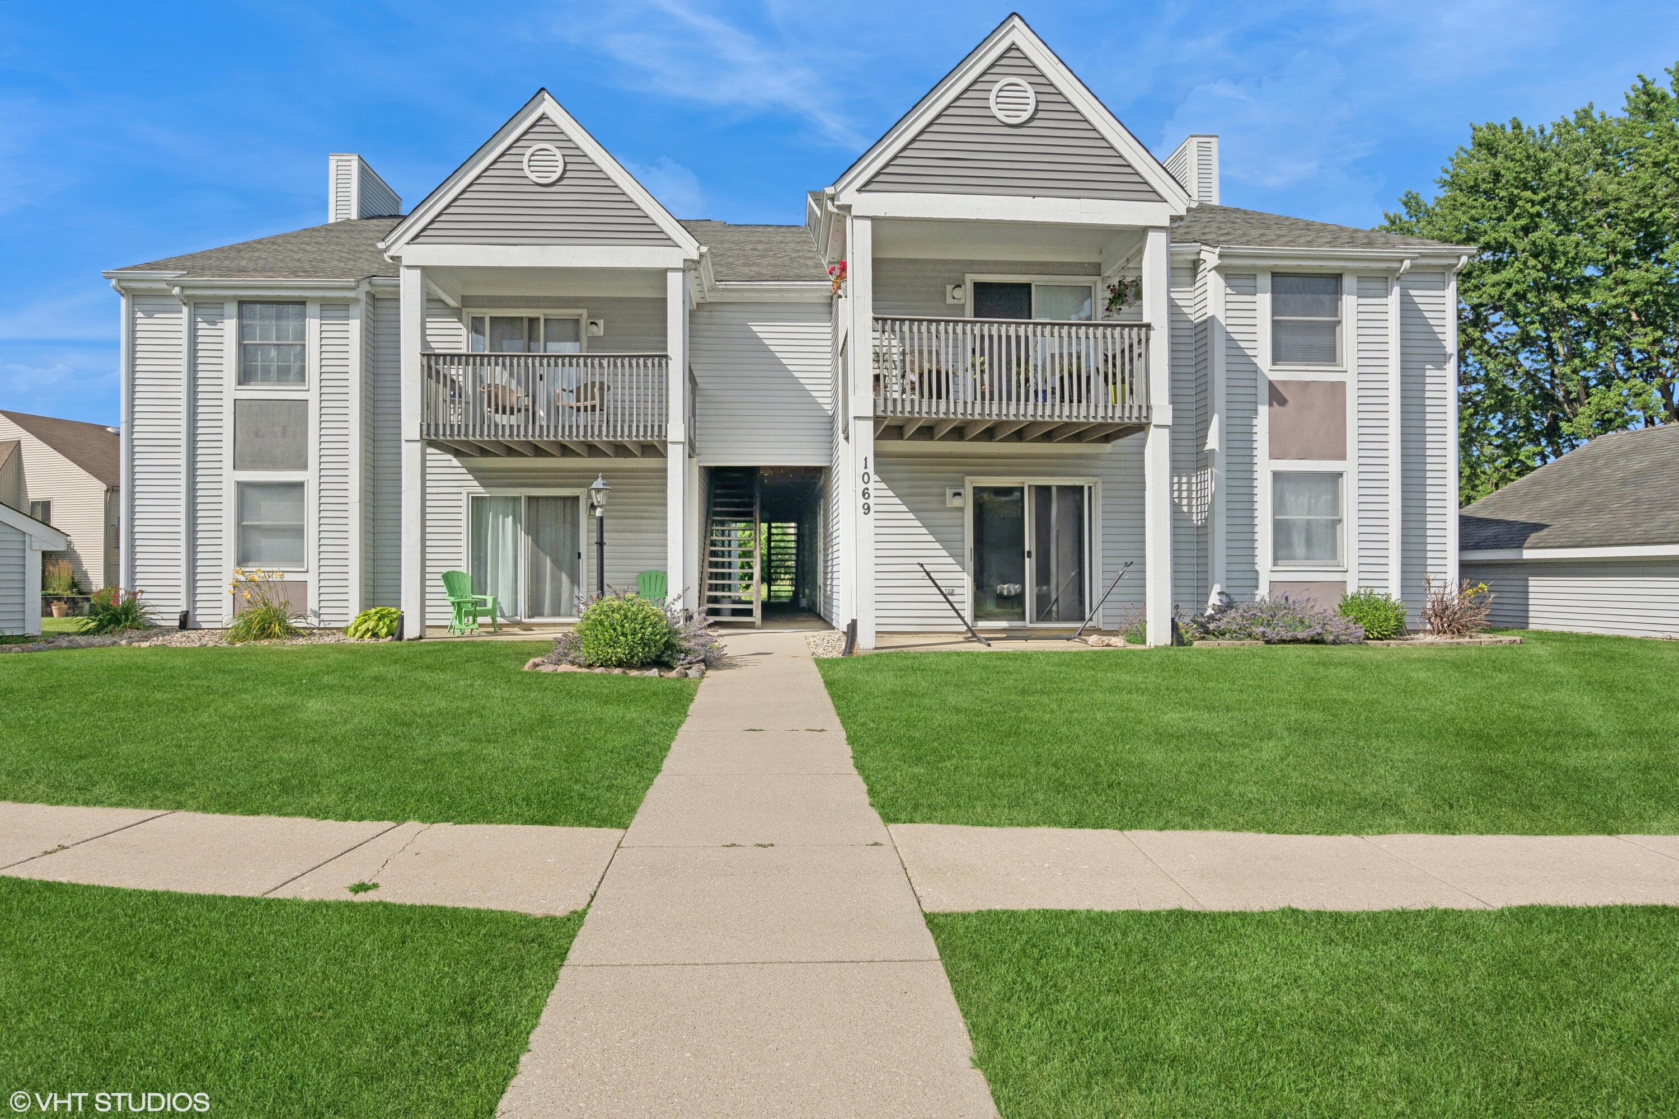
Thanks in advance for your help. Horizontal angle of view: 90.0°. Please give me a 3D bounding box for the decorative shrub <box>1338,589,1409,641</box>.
[{"bbox_3d":[6.909,0.704,10.850,0.850,0.660,0.800,0,0,-3],"label":"decorative shrub"}]

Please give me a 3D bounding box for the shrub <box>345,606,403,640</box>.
[{"bbox_3d":[-6.491,0.878,11.700,0.760,0.450,0.700,0,0,-3],"label":"shrub"}]

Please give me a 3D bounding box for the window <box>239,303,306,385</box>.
[{"bbox_3d":[-8.520,-3.229,12.620,1.030,1.270,0.100,0,0,-3],"label":"window"}]

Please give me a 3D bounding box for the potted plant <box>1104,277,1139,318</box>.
[{"bbox_3d":[3.708,-3.387,10.861,0.548,0.548,0.507,0,0,-2],"label":"potted plant"}]

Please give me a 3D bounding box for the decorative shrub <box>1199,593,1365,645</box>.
[{"bbox_3d":[5.564,0.742,10.550,1.900,0.620,0.950,0,0,-3],"label":"decorative shrub"}]

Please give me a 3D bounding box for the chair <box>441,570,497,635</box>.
[{"bbox_3d":[-5.401,0.635,12.300,0.780,0.920,0.720,0,0,35],"label":"chair"}]

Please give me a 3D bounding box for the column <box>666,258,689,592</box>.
[{"bbox_3d":[-2.159,-1.398,11.236,0.244,4.923,0.244,0,0,-2],"label":"column"}]

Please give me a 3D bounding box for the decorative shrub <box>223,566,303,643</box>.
[{"bbox_3d":[-7.999,0.639,11.672,1.015,1.025,0.893,0,0,-2],"label":"decorative shrub"}]

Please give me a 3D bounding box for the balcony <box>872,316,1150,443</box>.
[{"bbox_3d":[1.974,-2.212,10.687,3.451,1.238,1.807,0,0,-2],"label":"balcony"}]

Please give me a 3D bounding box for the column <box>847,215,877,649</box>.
[{"bbox_3d":[0.303,-1.471,9.800,0.220,5.020,0.220,0,0,-3],"label":"column"}]

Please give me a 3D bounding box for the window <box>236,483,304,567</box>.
[{"bbox_3d":[-8.485,-0.509,12.525,1.045,1.319,0.122,0,0,-2],"label":"window"}]

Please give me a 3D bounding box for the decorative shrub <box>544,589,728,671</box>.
[{"bbox_3d":[-2.233,0.766,9.250,1.850,0.850,1.350,0,0,-3],"label":"decorative shrub"}]

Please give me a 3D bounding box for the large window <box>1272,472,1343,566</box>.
[{"bbox_3d":[6.320,-0.531,11.327,1.035,1.330,0.122,0,0,-2],"label":"large window"}]

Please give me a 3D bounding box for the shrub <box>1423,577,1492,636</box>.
[{"bbox_3d":[8.442,0.645,11.470,0.944,0.812,0.832,0,0,-2],"label":"shrub"}]

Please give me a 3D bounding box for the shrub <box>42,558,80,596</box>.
[{"bbox_3d":[-15.661,0.357,16.900,0.750,0.760,0.650,0,0,-3],"label":"shrub"}]

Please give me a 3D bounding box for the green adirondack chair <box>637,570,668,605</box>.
[{"bbox_3d":[-2.660,0.592,12.028,0.750,0.880,0.820,0,0,-2],"label":"green adirondack chair"}]

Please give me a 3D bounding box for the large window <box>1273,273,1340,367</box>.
[{"bbox_3d":[6.302,-3.223,11.327,1.035,1.330,0.122,0,0,-2],"label":"large window"}]

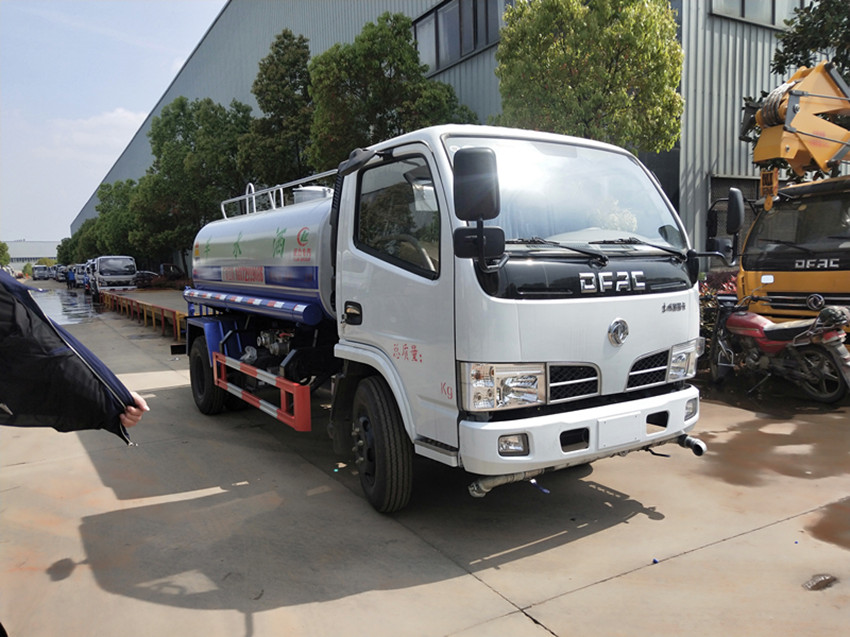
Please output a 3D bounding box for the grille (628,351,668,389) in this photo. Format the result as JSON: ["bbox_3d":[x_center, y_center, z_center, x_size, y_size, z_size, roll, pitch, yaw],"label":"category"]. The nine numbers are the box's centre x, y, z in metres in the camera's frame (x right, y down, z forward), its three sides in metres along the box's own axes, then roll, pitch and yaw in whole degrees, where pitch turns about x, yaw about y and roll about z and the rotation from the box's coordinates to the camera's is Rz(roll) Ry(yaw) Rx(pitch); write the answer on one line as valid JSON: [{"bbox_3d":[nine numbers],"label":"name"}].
[{"bbox_3d":[1.295,0.295,3.580,0.370,0.195,0.070,-4,6,-33],"label":"grille"}]

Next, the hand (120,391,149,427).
[{"bbox_3d":[-0.791,0.246,1.660,0.090,0.100,0.085,0,4,0],"label":"hand"}]

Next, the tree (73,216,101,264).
[{"bbox_3d":[-48.562,-10.287,87.754,4.100,8.500,4.100,-3,6,-29],"label":"tree"}]

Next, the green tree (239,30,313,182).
[{"bbox_3d":[-4.953,-4.826,20.227,2.800,9.110,2.800,-2,5,-13],"label":"green tree"}]

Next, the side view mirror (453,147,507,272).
[{"bbox_3d":[0.248,-0.487,2.740,0.235,0.540,0.150,-3,6,-22],"label":"side view mirror"}]

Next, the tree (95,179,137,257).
[{"bbox_3d":[-27.764,-7.809,54.723,3.900,9.200,3.900,-3,6,-27],"label":"tree"}]

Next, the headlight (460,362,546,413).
[{"bbox_3d":[0.398,0.331,3.052,0.455,0.225,0.170,-4,6,-33],"label":"headlight"}]

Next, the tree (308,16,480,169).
[{"bbox_3d":[-0.833,-3.376,14.312,3.900,7.220,3.800,-1,5,-3],"label":"tree"}]

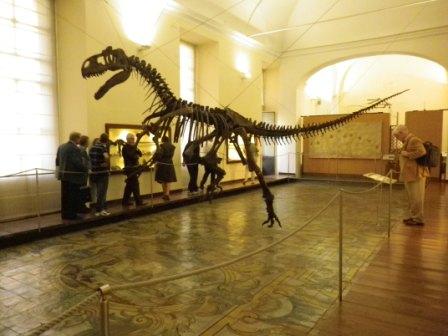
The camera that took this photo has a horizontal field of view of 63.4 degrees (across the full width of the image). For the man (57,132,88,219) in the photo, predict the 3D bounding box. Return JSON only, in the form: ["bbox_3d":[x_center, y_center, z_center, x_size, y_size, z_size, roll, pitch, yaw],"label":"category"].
[{"bbox_3d":[-3.048,0.156,7.199,0.500,1.700,0.340,1,4,18],"label":"man"}]

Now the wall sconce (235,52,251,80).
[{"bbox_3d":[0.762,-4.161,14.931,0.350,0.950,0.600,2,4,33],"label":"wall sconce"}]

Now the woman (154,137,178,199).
[{"bbox_3d":[-1.574,-0.001,9.742,0.540,1.680,0.400,-3,4,-33],"label":"woman"}]

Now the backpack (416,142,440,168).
[{"bbox_3d":[3.545,-0.233,6.251,0.280,0.470,0.330,2,4,30],"label":"backpack"}]

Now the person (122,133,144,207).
[{"bbox_3d":[-2.169,0.047,8.701,0.520,1.720,0.400,0,3,3],"label":"person"}]

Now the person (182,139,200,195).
[{"bbox_3d":[-1.000,-0.074,11.026,0.500,1.660,0.420,1,4,23],"label":"person"}]

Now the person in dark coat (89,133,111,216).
[{"bbox_3d":[-2.604,0.137,7.539,0.450,1.690,0.330,2,4,30],"label":"person in dark coat"}]

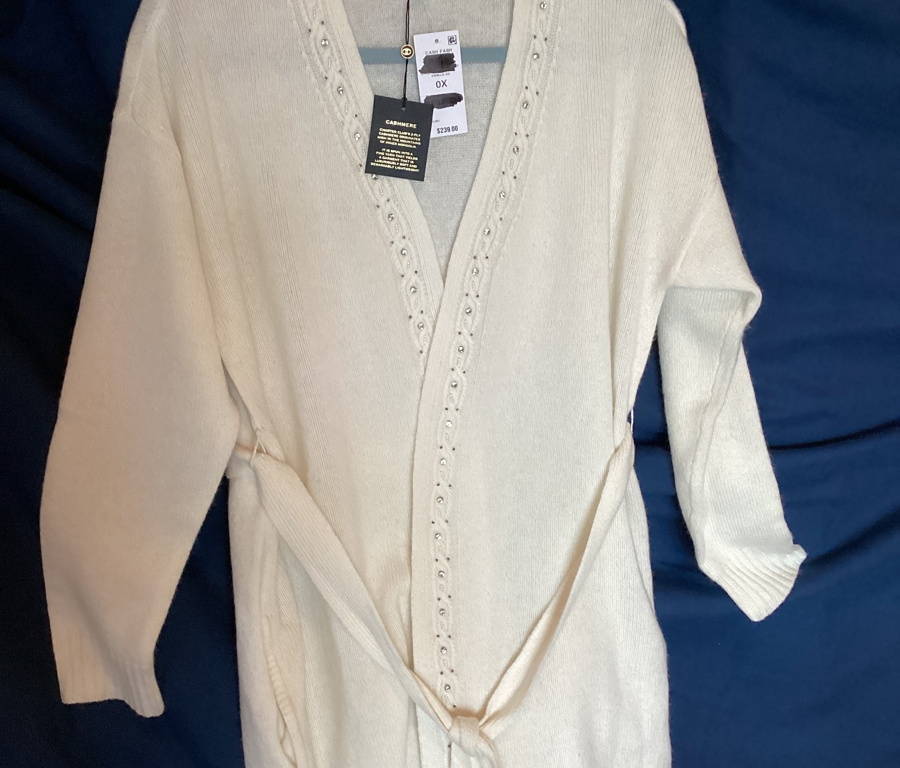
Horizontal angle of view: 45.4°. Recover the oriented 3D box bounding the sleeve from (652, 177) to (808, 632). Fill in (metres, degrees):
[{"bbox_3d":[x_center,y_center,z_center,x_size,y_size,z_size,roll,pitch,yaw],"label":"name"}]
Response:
[{"bbox_3d":[0.239,0.011,0.915,0.112,0.355,0.080,-2,8,-3],"label":"sleeve"}]

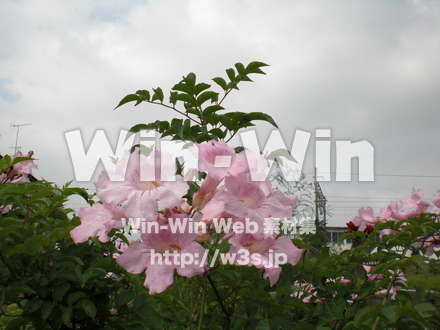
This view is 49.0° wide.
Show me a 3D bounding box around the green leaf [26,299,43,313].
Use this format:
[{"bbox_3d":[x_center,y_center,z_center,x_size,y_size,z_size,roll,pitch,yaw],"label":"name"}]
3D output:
[{"bbox_3d":[-0.300,0.227,0.780,0.019,0.030,0.006,26,-36,37],"label":"green leaf"}]

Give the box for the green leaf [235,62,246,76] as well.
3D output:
[{"bbox_3d":[0.023,-0.109,0.550,0.011,0.017,0.008,-16,21,27],"label":"green leaf"}]

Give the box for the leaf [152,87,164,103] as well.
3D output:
[{"bbox_3d":[-0.070,-0.080,0.550,0.012,0.018,0.008,-15,19,36],"label":"leaf"}]

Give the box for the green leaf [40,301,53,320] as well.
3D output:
[{"bbox_3d":[-0.244,0.205,0.680,0.015,0.030,0.009,15,-14,4],"label":"green leaf"}]

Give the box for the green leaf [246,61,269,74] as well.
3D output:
[{"bbox_3d":[0.043,-0.111,0.550,0.026,0.008,0.014,-20,-34,9],"label":"green leaf"}]

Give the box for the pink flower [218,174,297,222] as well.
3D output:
[{"bbox_3d":[0.033,0.033,0.450,0.070,0.042,0.037,2,-27,-13],"label":"pink flower"}]

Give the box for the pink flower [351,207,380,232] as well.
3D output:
[{"bbox_3d":[0.348,0.130,1.150,0.055,0.057,0.058,6,-3,41],"label":"pink flower"}]

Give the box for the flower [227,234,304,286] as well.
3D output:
[{"bbox_3d":[0.039,0.086,0.440,0.067,0.045,0.036,2,-27,-12],"label":"flower"}]

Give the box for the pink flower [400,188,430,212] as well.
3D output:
[{"bbox_3d":[0.446,0.081,1.100,0.062,0.055,0.055,-6,-21,33],"label":"pink flower"}]

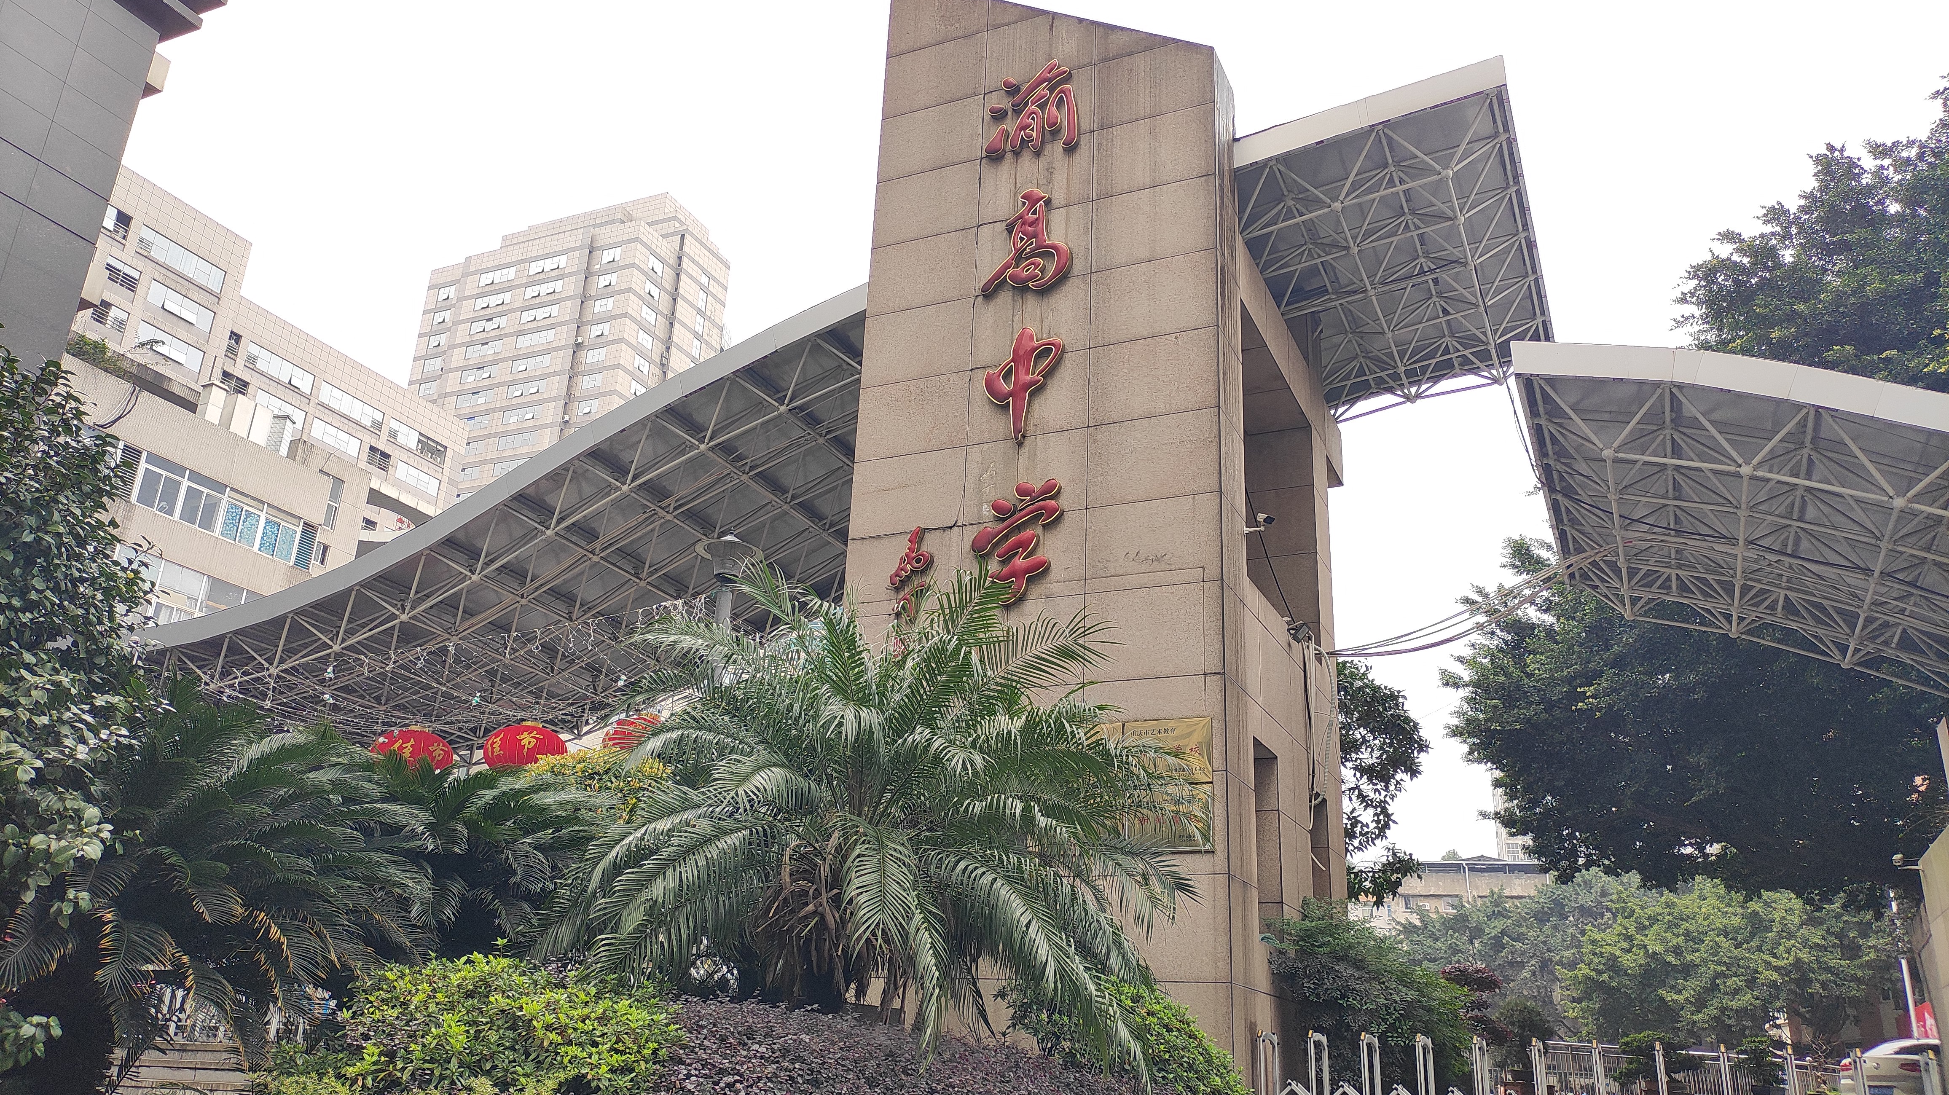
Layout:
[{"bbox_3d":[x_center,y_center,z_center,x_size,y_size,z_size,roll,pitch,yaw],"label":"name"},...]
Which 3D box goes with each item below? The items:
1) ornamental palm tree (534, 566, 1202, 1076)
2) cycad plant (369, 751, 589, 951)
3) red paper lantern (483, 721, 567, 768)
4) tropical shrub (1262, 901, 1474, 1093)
[{"bbox_3d":[-0.724,1.931,9.500,4.300,3.650,4.200,-7,-22,24],"label":"ornamental palm tree"},{"bbox_3d":[-4.263,2.919,12.000,2.100,2.600,2.100,-7,-22,24],"label":"cycad plant"},{"bbox_3d":[-5.742,2.608,18.000,1.050,0.780,1.050,-7,-22,24],"label":"red paper lantern"},{"bbox_3d":[3.841,4.115,12.817,1.500,1.950,2.600,-7,-22,24],"label":"tropical shrub"}]

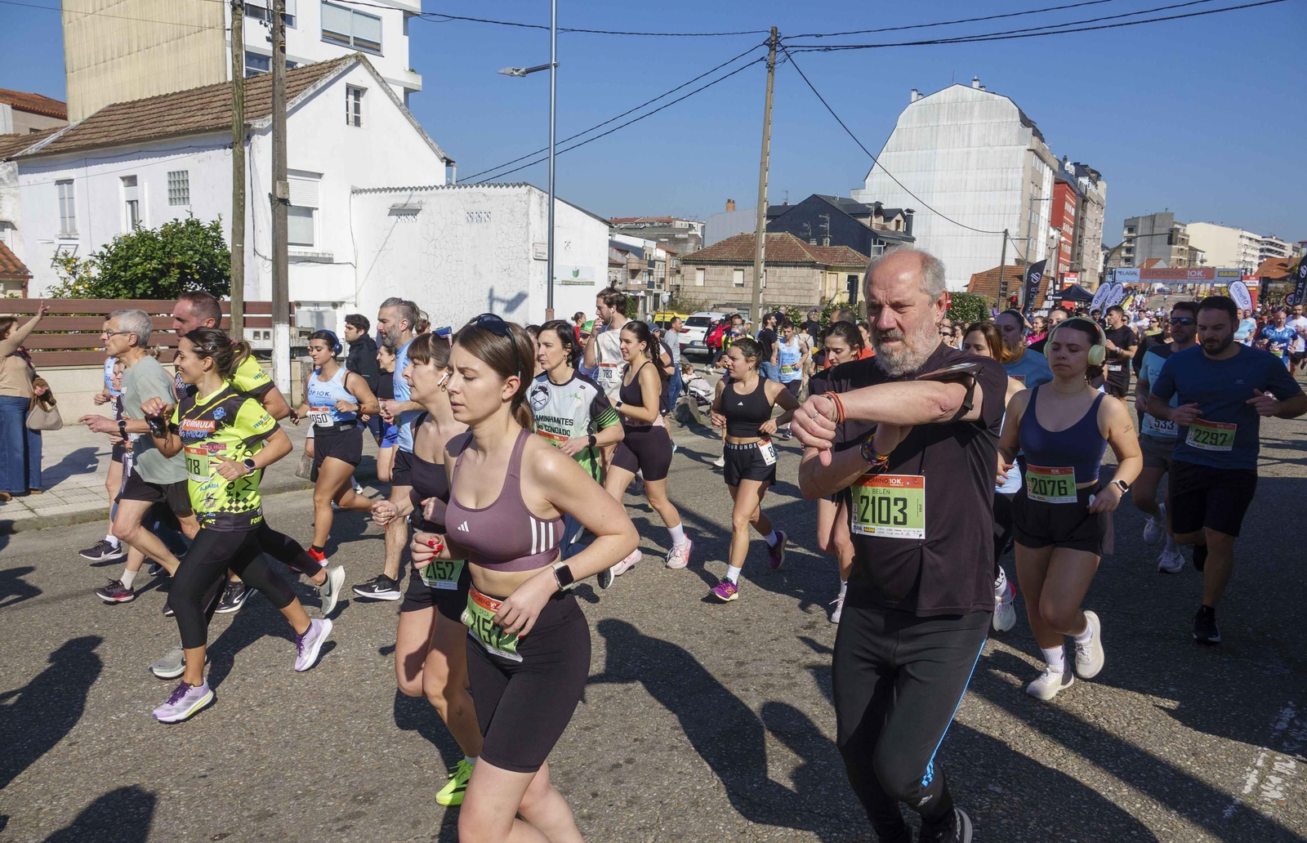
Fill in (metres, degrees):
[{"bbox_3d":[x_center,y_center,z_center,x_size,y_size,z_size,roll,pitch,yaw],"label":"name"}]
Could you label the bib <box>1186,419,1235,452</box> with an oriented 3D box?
[{"bbox_3d":[2.688,0.069,4.200,0.197,0.147,0.022,13,31,27],"label":"bib"}]

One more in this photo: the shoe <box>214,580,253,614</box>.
[{"bbox_3d":[-2.306,0.955,4.850,0.110,0.130,0.290,6,9,33],"label":"shoe"}]

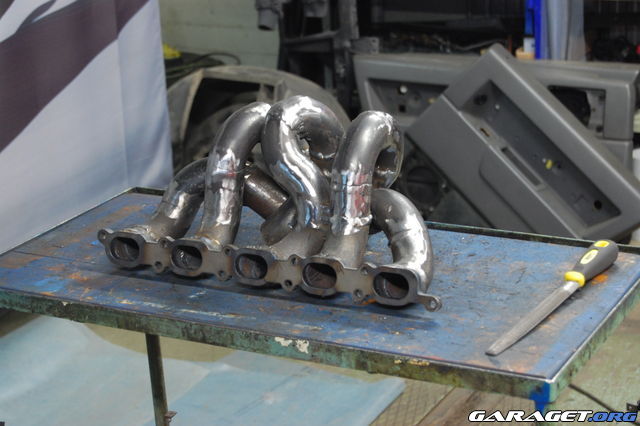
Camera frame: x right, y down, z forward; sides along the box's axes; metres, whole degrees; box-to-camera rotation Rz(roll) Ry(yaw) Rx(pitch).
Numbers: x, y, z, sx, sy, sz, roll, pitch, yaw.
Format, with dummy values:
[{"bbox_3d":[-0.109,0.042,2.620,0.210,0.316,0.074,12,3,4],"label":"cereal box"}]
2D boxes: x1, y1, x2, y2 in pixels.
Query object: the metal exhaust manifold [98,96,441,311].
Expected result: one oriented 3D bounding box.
[{"bbox_3d":[-0.021,-0.044,1.754,0.461,0.205,0.230,7,22,29],"label":"metal exhaust manifold"}]

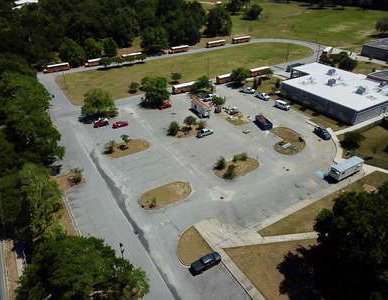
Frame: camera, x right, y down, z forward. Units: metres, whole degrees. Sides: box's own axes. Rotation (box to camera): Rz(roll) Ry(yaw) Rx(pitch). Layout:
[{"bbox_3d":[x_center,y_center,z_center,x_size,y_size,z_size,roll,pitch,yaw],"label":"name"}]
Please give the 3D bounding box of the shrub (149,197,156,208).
[{"bbox_3d":[-8.770,11.000,63.780,1.600,2.400,1.600,-1,32,0],"label":"shrub"}]

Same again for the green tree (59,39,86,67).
[{"bbox_3d":[-60.230,-48.320,149.180,12.410,12.790,12.410,-1,33,0],"label":"green tree"}]

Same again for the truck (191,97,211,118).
[{"bbox_3d":[1.950,-13.790,100.610,2.450,3.200,7.600,-18,36,-25],"label":"truck"}]

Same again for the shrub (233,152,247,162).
[{"bbox_3d":[11.980,1.850,77.780,3.300,2.100,2.700,-1,32,0],"label":"shrub"}]

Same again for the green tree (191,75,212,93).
[{"bbox_3d":[3.180,-26.870,119.960,7.500,5.700,7.400,-1,32,0],"label":"green tree"}]

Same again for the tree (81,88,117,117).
[{"bbox_3d":[-31.700,-15.330,98.590,9.600,8.800,9.600,-18,36,-26],"label":"tree"}]

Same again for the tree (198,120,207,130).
[{"bbox_3d":[2.620,-7.320,92.640,2.460,3.340,2.460,-1,33,0],"label":"tree"}]

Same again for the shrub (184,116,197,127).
[{"bbox_3d":[-1.070,-8.570,92.850,3.700,4.000,3.700,-1,32,0],"label":"shrub"}]

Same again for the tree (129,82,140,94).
[{"bbox_3d":[-23.960,-24.390,118.980,3.480,4.270,3.480,-1,33,0],"label":"tree"}]

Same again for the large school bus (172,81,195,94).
[{"bbox_3d":[-2.380,-24.940,118.810,12.000,3.100,2.450,-18,36,-26],"label":"large school bus"}]

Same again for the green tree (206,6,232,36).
[{"bbox_3d":[16.937,-89.597,210.273,19.869,18.951,19.869,-2,32,0],"label":"green tree"}]

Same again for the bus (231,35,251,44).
[{"bbox_3d":[29.970,-68.920,188.660,11.900,3.100,2.500,-14,35,-20],"label":"bus"}]

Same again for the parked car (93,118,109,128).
[{"bbox_3d":[-31.810,-9.056,101.597,4.800,1.700,1.880,-17,35,-22],"label":"parked car"}]

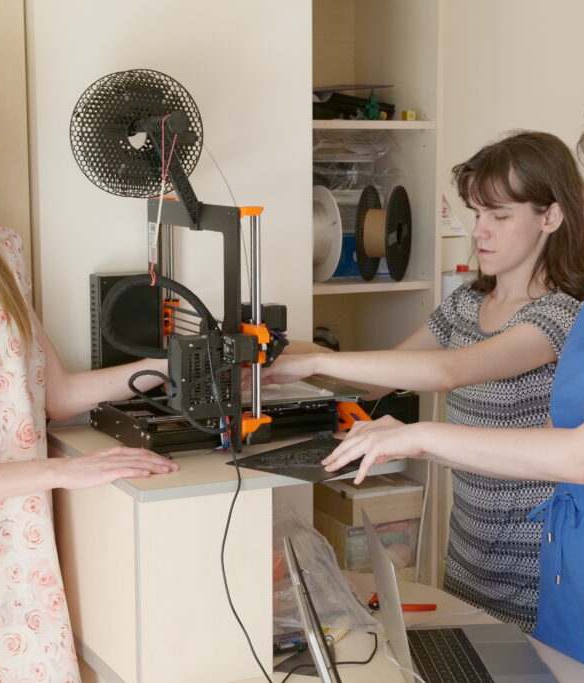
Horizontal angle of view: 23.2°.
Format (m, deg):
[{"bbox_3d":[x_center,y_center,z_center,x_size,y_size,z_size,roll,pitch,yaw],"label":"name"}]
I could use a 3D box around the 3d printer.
[{"bbox_3d":[-0.151,-0.147,2.351,0.450,0.594,0.420,-4,9,-28],"label":"3d printer"}]

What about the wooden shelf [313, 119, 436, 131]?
[{"bbox_3d":[0.070,-0.459,3.036,0.340,0.019,0.350,-4,8,-25],"label":"wooden shelf"}]

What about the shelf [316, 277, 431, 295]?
[{"bbox_3d":[0.066,-0.127,3.093,0.340,0.019,0.340,-4,8,-25],"label":"shelf"}]

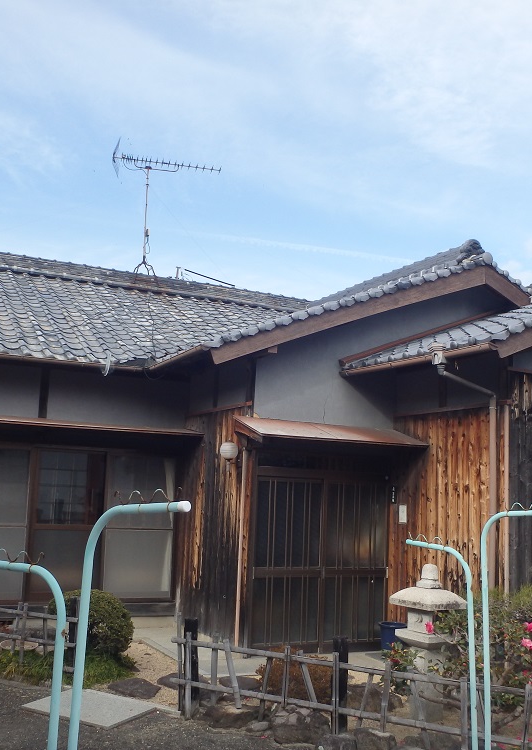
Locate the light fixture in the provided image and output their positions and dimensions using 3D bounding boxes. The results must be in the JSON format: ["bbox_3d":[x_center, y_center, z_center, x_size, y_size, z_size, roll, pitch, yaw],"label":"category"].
[{"bbox_3d":[-0.414,0.833,8.925,0.200,0.210,0.200,2,-8,0],"label":"light fixture"}]

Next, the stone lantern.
[{"bbox_3d":[1.343,2.182,6.682,0.450,1.240,0.450,8,-10,-32],"label":"stone lantern"}]

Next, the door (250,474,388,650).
[{"bbox_3d":[0.631,2.108,8.990,1.660,1.880,0.100,6,-9,-24],"label":"door"}]

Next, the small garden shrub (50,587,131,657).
[{"bbox_3d":[-1.813,2.609,8.572,0.860,0.680,0.860,6,-9,-24],"label":"small garden shrub"}]

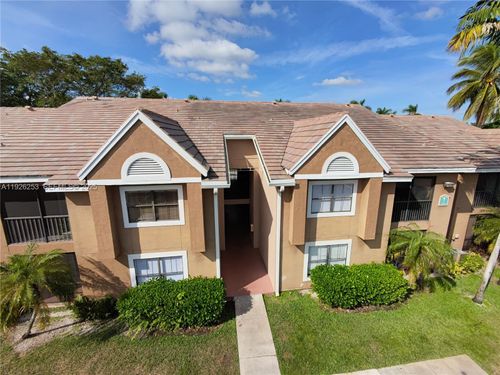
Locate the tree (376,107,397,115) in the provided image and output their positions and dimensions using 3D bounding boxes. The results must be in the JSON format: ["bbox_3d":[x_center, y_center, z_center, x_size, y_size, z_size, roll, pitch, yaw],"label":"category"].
[{"bbox_3d":[26.615,-9.354,46.300,4.600,13.100,4.600,-2,12,-10],"label":"tree"}]

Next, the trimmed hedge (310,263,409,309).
[{"bbox_3d":[4.563,4.196,9.935,3.600,1.220,1.200,-2,12,-10],"label":"trimmed hedge"}]

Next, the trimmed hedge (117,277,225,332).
[{"bbox_3d":[-2.800,4.462,8.700,3.560,1.270,1.150,-2,12,-10],"label":"trimmed hedge"}]

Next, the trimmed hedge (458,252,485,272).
[{"bbox_3d":[11.690,3.943,12.244,1.150,0.720,0.700,-2,12,-10],"label":"trimmed hedge"}]

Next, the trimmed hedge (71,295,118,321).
[{"bbox_3d":[-5.733,4.672,8.925,1.550,0.800,0.650,-2,12,-10],"label":"trimmed hedge"}]

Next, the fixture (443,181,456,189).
[{"bbox_3d":[9.456,-0.118,11.021,0.420,0.250,0.280,-2,12,-10],"label":"fixture"}]

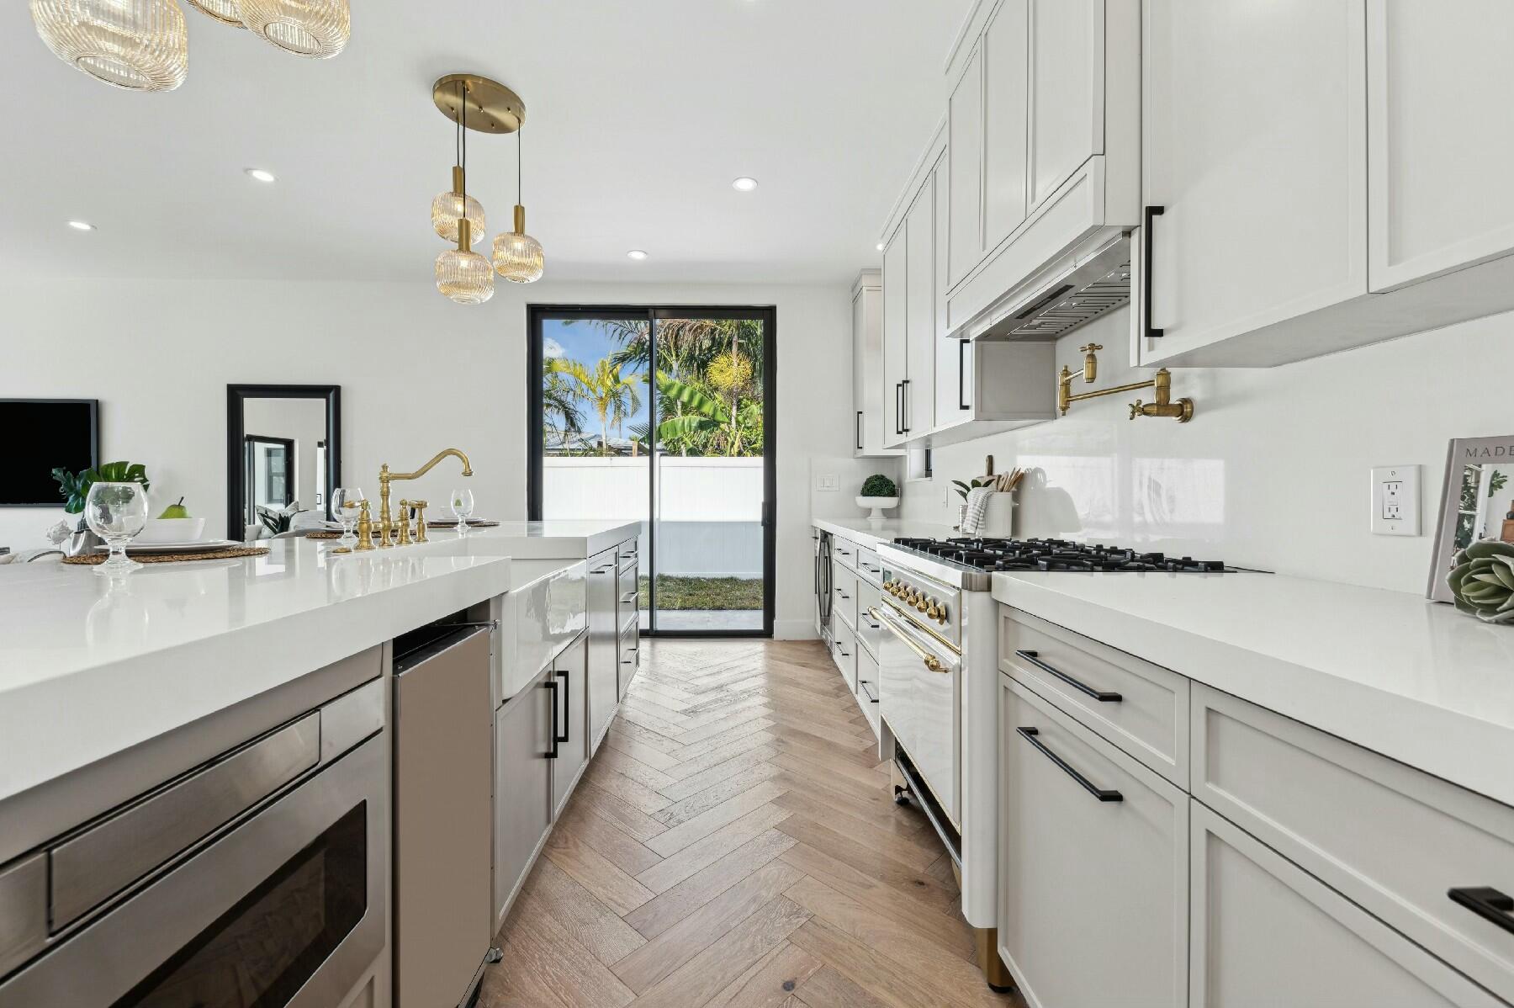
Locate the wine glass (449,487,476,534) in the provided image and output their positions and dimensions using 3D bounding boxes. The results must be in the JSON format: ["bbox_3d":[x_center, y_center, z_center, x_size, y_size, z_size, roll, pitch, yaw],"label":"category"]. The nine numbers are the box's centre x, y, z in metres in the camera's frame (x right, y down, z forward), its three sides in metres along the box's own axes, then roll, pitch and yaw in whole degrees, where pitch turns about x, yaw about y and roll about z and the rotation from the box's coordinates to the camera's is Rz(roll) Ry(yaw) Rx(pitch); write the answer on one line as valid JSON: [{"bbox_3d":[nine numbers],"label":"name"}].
[{"bbox_3d":[-1.339,0.019,2.677,0.103,0.183,0.103,0,1,-2],"label":"wine glass"}]

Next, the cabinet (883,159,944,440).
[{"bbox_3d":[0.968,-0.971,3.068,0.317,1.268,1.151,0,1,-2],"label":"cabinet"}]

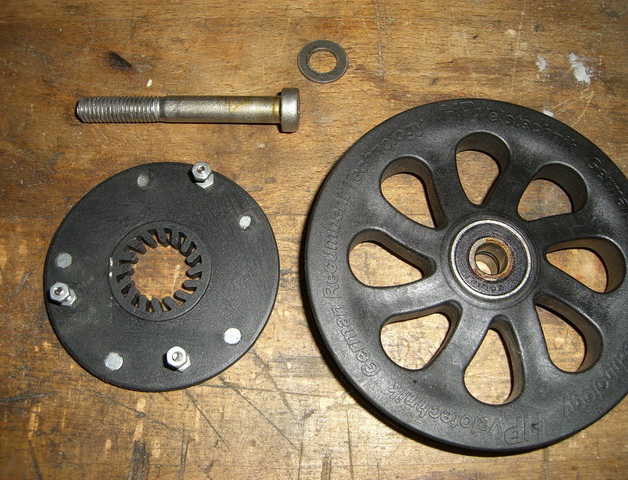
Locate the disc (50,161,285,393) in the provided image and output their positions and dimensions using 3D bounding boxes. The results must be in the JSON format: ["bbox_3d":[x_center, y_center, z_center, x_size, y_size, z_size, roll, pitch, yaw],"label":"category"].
[{"bbox_3d":[-0.043,0.009,0.198,0.067,0.005,0.067,0,73,-1],"label":"disc"}]

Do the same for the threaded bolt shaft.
[{"bbox_3d":[-0.037,-0.039,0.209,0.067,0.013,0.013,0,73,1],"label":"threaded bolt shaft"}]

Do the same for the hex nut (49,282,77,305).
[{"bbox_3d":[-0.068,0.015,0.190,0.005,0.006,0.005,0,73,-1],"label":"hex nut"}]

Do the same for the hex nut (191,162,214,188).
[{"bbox_3d":[-0.032,-0.019,0.201,0.005,0.006,0.005,0,73,-1],"label":"hex nut"}]

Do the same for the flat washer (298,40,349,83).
[{"bbox_3d":[0.003,-0.056,0.220,0.016,0.002,0.016,0,73,-1],"label":"flat washer"}]

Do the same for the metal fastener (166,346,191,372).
[{"bbox_3d":[-0.036,0.031,0.186,0.005,0.006,0.005,0,73,-1],"label":"metal fastener"}]

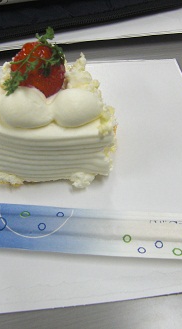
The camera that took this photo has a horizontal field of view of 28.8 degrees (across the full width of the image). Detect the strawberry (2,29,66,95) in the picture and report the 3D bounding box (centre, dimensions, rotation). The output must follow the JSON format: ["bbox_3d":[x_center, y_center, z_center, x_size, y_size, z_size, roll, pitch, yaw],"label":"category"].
[{"bbox_3d":[-0.029,-0.054,0.197,0.032,0.033,0.031,1,51,-1],"label":"strawberry"}]

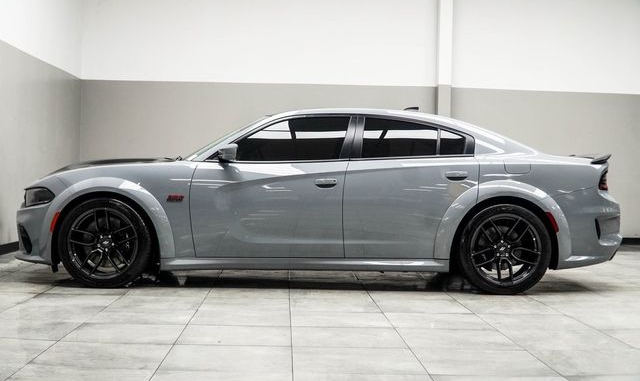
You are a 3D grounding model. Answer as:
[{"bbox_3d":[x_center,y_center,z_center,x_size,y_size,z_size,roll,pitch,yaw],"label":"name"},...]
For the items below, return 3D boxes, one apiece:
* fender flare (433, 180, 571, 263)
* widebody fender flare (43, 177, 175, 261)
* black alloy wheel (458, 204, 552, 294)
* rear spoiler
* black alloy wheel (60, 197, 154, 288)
[{"bbox_3d":[1.408,0.239,5.547,1.077,0.649,0.200,1,1,-1],"label":"fender flare"},{"bbox_3d":[-1.636,0.220,5.491,1.047,0.641,0.220,1,1,-1],"label":"widebody fender flare"},{"bbox_3d":[1.414,0.449,5.631,0.706,0.698,0.300,1,1,-1],"label":"black alloy wheel"},{"bbox_3d":[2.221,-0.271,6.456,0.361,0.111,1.440,1,1,-1],"label":"rear spoiler"},{"bbox_3d":[-1.642,0.400,5.564,0.706,0.698,0.300,1,1,-1],"label":"black alloy wheel"}]

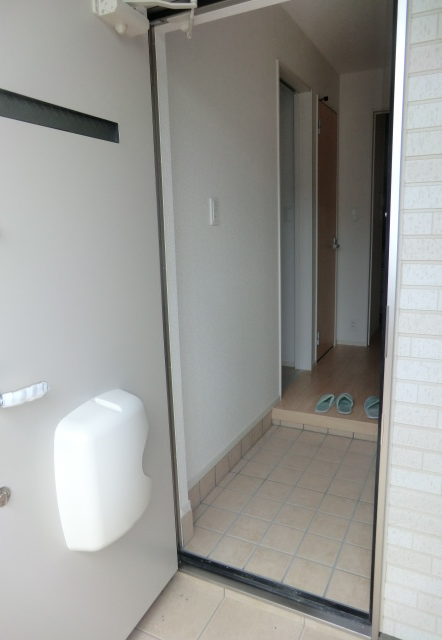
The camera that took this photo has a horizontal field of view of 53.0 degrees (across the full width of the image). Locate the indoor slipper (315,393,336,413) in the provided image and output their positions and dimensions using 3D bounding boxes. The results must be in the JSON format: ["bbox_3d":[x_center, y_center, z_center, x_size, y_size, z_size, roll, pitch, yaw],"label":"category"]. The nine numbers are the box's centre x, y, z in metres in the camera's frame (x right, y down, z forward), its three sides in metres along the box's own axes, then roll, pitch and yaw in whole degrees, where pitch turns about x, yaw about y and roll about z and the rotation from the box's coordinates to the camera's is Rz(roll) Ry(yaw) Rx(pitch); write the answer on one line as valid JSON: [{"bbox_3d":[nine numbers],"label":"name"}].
[{"bbox_3d":[0.679,0.514,2.830,0.097,0.063,0.265,4,12,29],"label":"indoor slipper"}]

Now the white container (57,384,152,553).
[{"bbox_3d":[-0.294,0.395,1.174,0.114,0.358,0.265,3,12,26],"label":"white container"}]

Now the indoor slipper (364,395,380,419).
[{"bbox_3d":[0.933,0.524,2.715,0.097,0.063,0.265,2,11,21],"label":"indoor slipper"}]

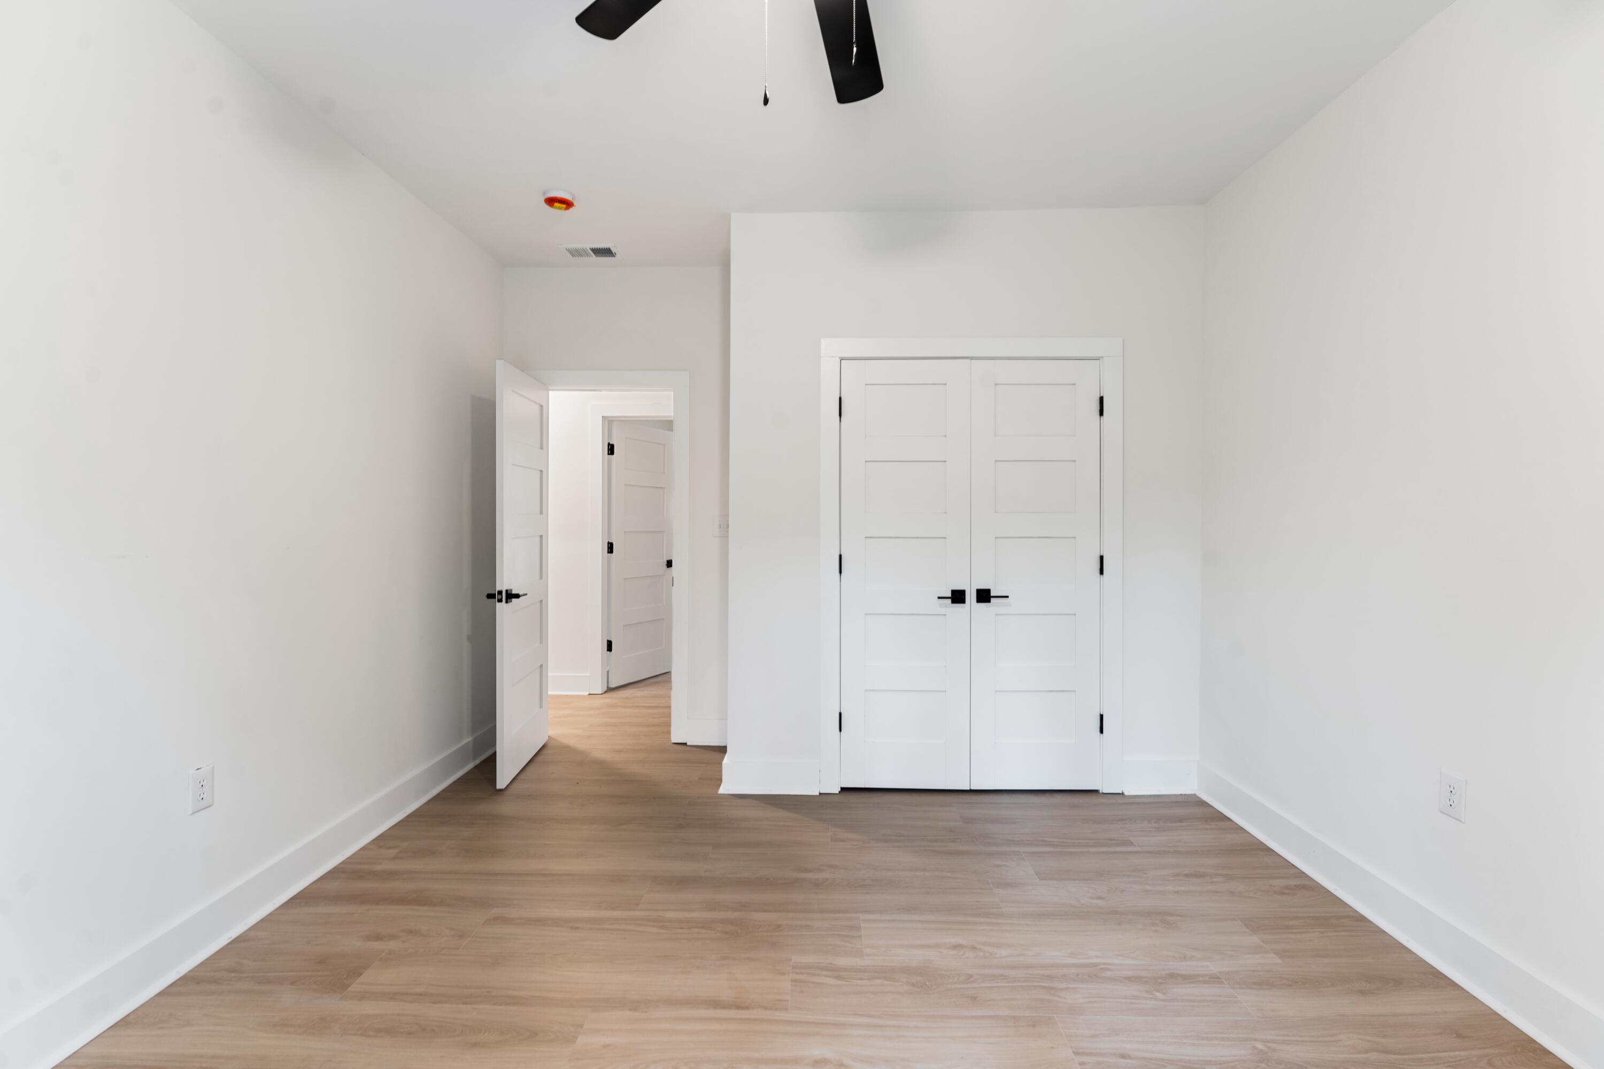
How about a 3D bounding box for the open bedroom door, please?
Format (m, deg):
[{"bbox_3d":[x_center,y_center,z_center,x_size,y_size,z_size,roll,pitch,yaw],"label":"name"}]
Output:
[{"bbox_3d":[-1.460,0.187,3.758,0.043,2.032,0.762,0,1,-4],"label":"open bedroom door"}]

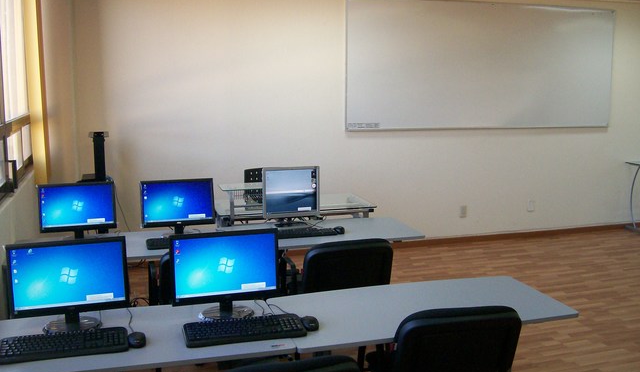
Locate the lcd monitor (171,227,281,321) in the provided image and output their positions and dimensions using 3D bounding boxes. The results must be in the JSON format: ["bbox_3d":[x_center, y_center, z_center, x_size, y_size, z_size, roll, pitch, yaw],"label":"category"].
[{"bbox_3d":[-0.388,0.352,2.650,0.443,0.345,0.200,-4,11,-21],"label":"lcd monitor"}]

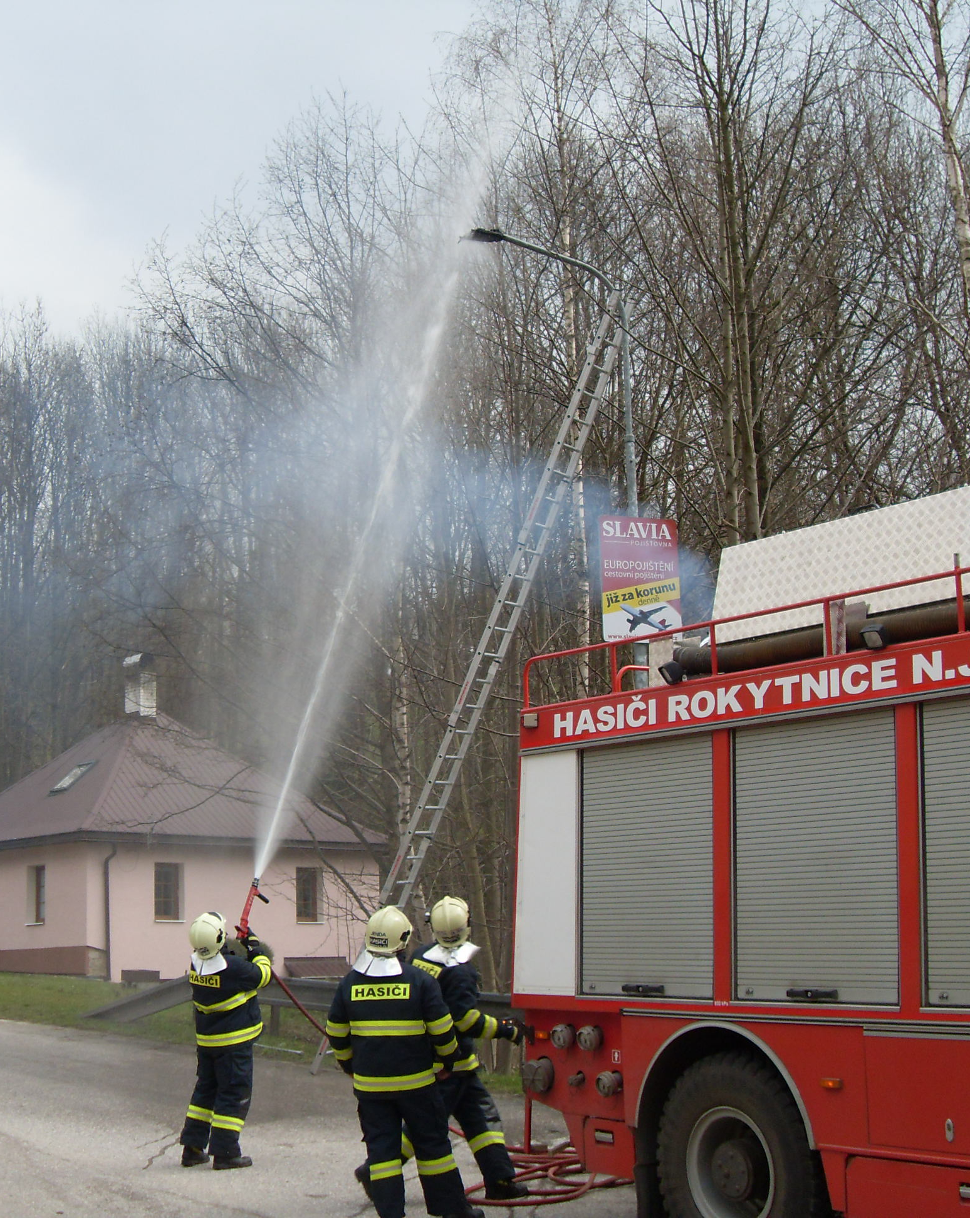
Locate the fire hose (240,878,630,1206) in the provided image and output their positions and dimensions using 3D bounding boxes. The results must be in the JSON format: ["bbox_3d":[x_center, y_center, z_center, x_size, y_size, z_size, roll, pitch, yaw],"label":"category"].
[{"bbox_3d":[-0.338,2.992,12.456,2.667,2.176,2.521,-3,-12,6],"label":"fire hose"}]

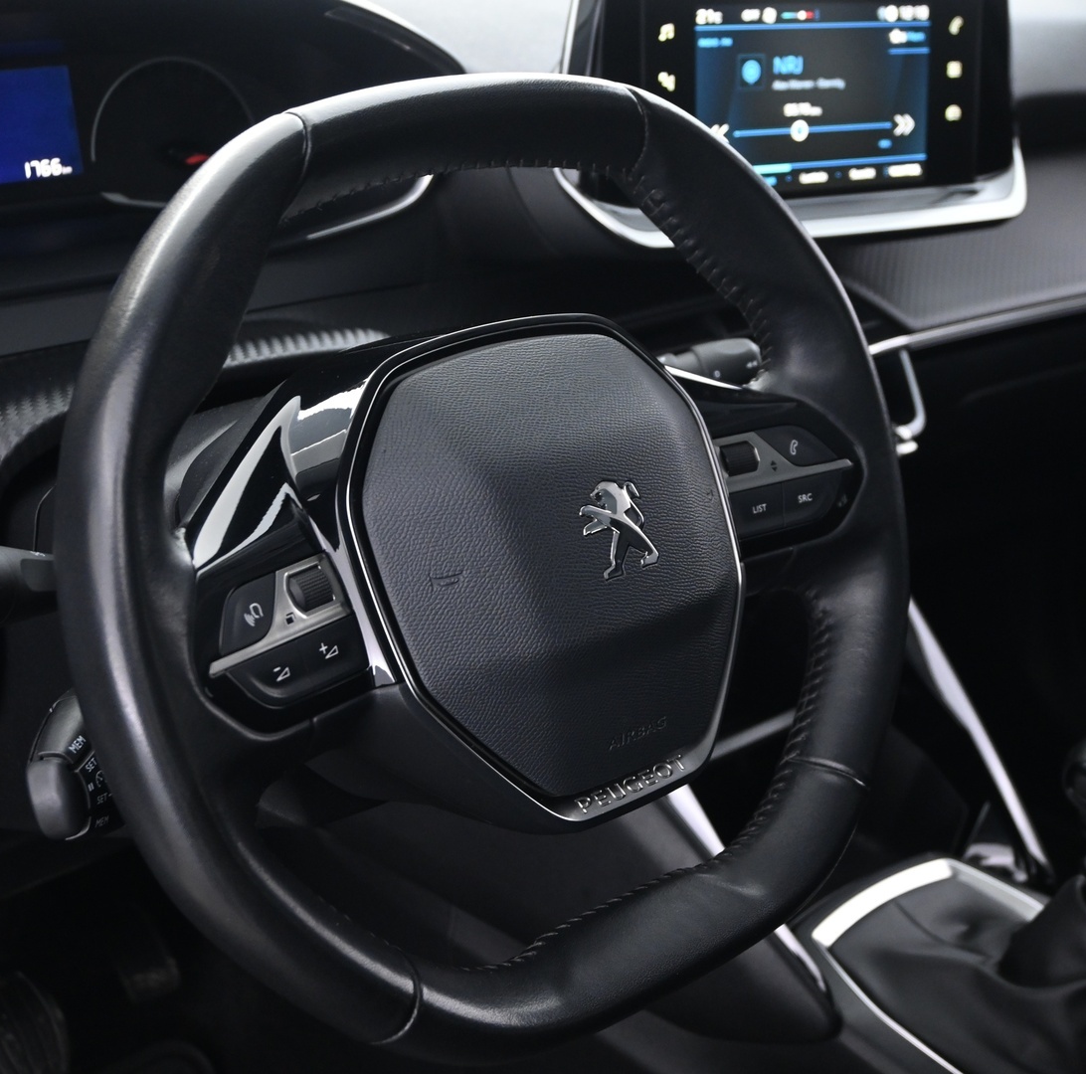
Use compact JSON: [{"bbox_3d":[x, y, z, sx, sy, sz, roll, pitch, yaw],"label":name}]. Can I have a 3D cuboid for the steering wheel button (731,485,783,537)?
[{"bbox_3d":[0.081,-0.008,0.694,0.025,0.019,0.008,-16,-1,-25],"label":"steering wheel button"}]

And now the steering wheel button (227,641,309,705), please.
[{"bbox_3d":[-0.085,0.045,0.560,0.008,0.019,0.030,-18,1,43],"label":"steering wheel button"}]

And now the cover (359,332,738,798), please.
[{"bbox_3d":[0.014,0.009,0.623,0.150,0.158,0.045,-17,7,-36],"label":"cover"}]

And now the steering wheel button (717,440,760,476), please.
[{"bbox_3d":[0.075,-0.030,0.692,0.015,0.013,0.008,-16,-1,-25],"label":"steering wheel button"}]

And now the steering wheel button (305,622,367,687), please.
[{"bbox_3d":[-0.068,0.038,0.580,0.008,0.019,0.026,-18,1,43],"label":"steering wheel button"}]

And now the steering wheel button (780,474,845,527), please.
[{"bbox_3d":[0.105,-0.015,0.705,0.029,0.019,0.008,-16,-1,-25],"label":"steering wheel button"}]

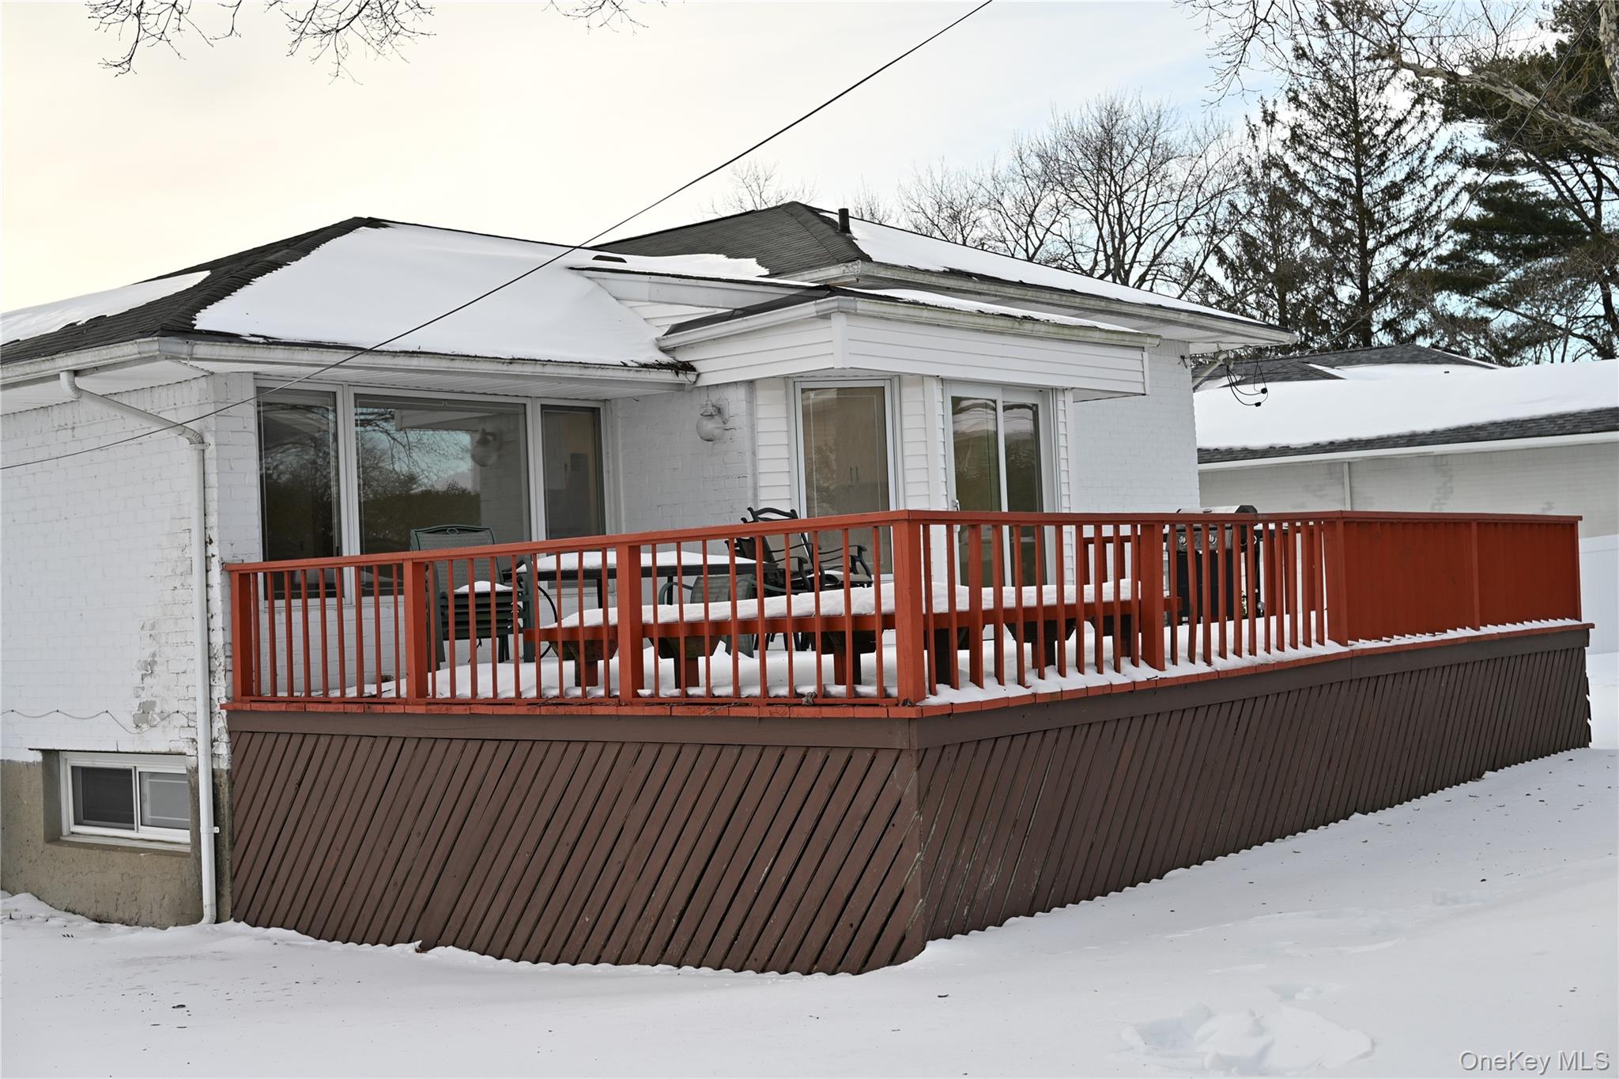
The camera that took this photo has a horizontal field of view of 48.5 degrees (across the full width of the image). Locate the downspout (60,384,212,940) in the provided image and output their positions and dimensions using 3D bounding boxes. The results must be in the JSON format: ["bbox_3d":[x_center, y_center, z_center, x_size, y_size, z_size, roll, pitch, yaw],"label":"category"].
[{"bbox_3d":[-4.412,0.717,11.840,0.557,3.687,0.790,-4,-2,42],"label":"downspout"}]

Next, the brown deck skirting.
[{"bbox_3d":[1.196,1.559,13.031,5.827,1.297,8.558,-4,-2,42],"label":"brown deck skirting"}]

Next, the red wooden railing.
[{"bbox_3d":[1.155,0.453,13.075,5.880,0.919,8.636,-4,-2,42],"label":"red wooden railing"}]

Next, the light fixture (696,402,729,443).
[{"bbox_3d":[-0.718,-0.888,13.598,0.215,0.317,0.284,-4,-2,42],"label":"light fixture"}]

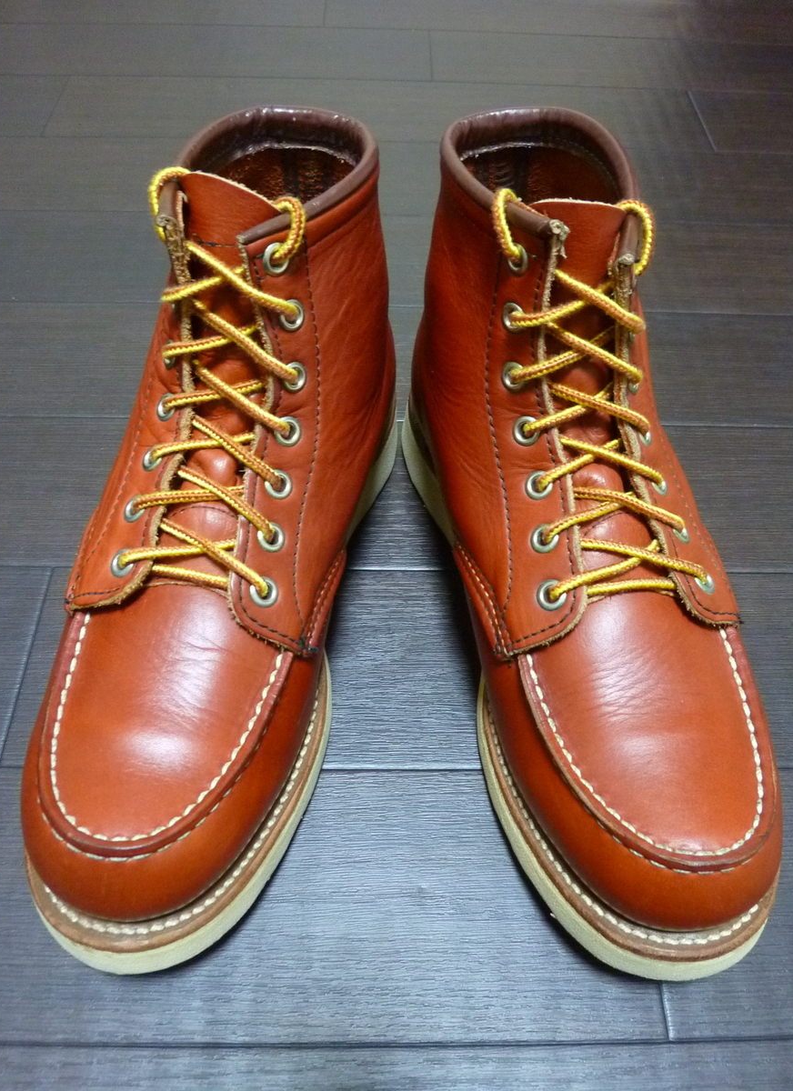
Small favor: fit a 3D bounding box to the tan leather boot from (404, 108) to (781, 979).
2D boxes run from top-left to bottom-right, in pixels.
[{"bbox_3d":[0.073,-0.016,0.303,0.106,0.188,0.308,-13,57,-10],"label":"tan leather boot"}]

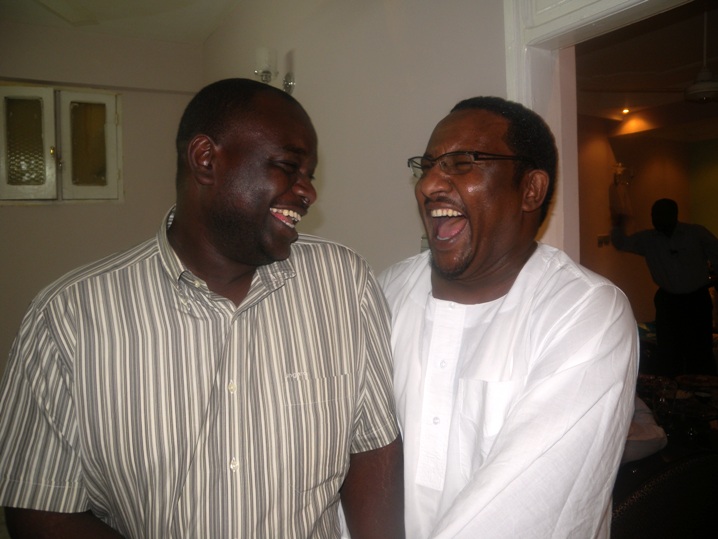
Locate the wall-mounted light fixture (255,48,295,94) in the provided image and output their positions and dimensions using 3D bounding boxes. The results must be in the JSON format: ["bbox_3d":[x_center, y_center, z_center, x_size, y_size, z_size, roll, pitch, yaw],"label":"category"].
[{"bbox_3d":[-0.454,-1.035,3.068,0.190,0.270,0.130,-2,1,-32],"label":"wall-mounted light fixture"}]

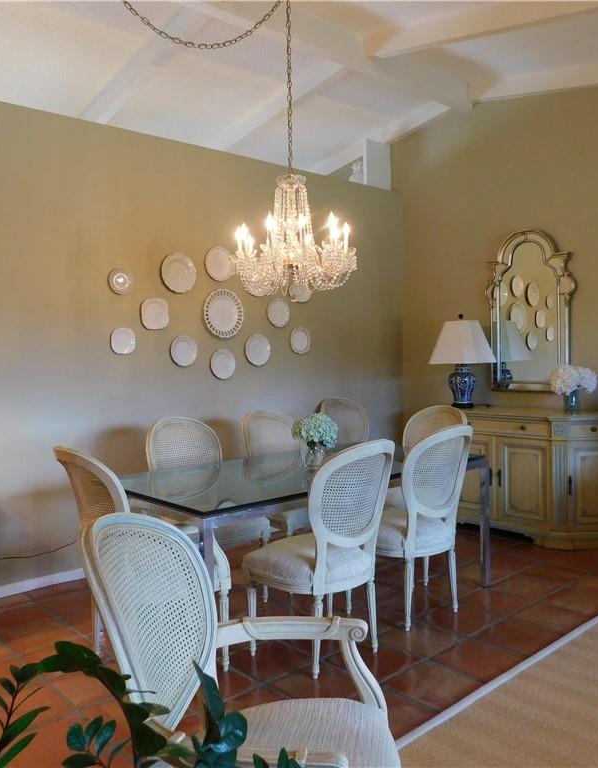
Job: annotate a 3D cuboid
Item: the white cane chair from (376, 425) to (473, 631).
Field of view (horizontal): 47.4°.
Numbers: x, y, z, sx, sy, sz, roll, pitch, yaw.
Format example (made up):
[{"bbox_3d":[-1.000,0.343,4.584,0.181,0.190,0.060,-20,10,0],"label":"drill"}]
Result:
[{"bbox_3d":[0.556,0.654,3.362,0.520,0.982,0.533,-3,3,-39],"label":"white cane chair"}]

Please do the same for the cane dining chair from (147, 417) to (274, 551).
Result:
[{"bbox_3d":[-0.476,0.676,3.609,0.525,0.968,0.541,-3,4,-42],"label":"cane dining chair"}]

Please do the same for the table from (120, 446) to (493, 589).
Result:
[{"bbox_3d":[0.048,0.782,3.455,1.888,0.734,0.919,-3,3,-42],"label":"table"}]

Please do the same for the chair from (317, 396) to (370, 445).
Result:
[{"bbox_3d":[0.524,0.595,5.191,0.520,0.950,0.550,-3,4,-42],"label":"chair"}]

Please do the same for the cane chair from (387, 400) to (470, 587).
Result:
[{"bbox_3d":[0.699,0.636,4.165,0.541,0.968,0.535,-3,4,-42],"label":"cane chair"}]

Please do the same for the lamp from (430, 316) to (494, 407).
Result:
[{"bbox_3d":[1.260,-0.187,5.226,0.430,0.700,0.430,-3,4,-42],"label":"lamp"}]

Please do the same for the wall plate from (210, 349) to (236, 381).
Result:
[{"bbox_3d":[-0.515,-0.135,4.653,0.207,0.212,0.025,-3,4,-42],"label":"wall plate"}]

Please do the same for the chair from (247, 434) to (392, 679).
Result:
[{"bbox_3d":[0.107,0.680,2.927,0.520,0.982,0.533,-3,3,-42],"label":"chair"}]

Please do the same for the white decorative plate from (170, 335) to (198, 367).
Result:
[{"bbox_3d":[-0.744,-0.215,4.448,0.207,0.206,0.025,-3,4,-42],"label":"white decorative plate"}]

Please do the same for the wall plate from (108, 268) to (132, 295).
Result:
[{"bbox_3d":[-1.077,-0.619,4.120,0.159,0.154,0.025,-3,4,-42],"label":"wall plate"}]

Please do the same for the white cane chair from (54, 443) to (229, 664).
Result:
[{"bbox_3d":[-0.665,0.721,2.870,0.600,0.960,0.610,-3,4,-42],"label":"white cane chair"}]

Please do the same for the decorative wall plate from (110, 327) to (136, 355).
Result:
[{"bbox_3d":[-1.067,-0.261,4.143,0.166,0.162,0.025,-3,4,-42],"label":"decorative wall plate"}]

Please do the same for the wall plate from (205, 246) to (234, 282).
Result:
[{"bbox_3d":[-0.535,-0.811,4.607,0.232,0.232,0.025,-3,4,-42],"label":"wall plate"}]

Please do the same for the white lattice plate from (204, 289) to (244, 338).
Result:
[{"bbox_3d":[-0.513,-0.483,4.673,0.343,0.343,0.030,-3,3,-42],"label":"white lattice plate"}]

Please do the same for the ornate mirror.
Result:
[{"bbox_3d":[1.707,-0.539,5.066,0.060,1.187,0.719,-3,4,-42],"label":"ornate mirror"}]

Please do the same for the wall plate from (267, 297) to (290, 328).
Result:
[{"bbox_3d":[-0.143,-0.515,4.977,0.211,0.211,0.025,-3,4,-42],"label":"wall plate"}]

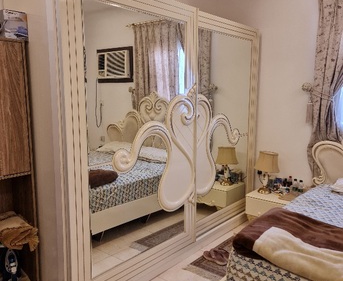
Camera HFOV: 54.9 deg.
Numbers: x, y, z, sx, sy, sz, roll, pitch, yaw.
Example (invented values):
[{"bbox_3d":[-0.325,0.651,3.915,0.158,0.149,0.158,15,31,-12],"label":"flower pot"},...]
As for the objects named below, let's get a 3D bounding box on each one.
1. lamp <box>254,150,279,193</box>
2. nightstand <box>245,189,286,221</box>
[{"bbox_3d":[1.072,0.361,3.719,0.280,0.460,0.280,7,11,39],"label":"lamp"},{"bbox_3d":[1.195,0.789,3.658,0.610,0.365,0.440,6,10,37],"label":"nightstand"}]

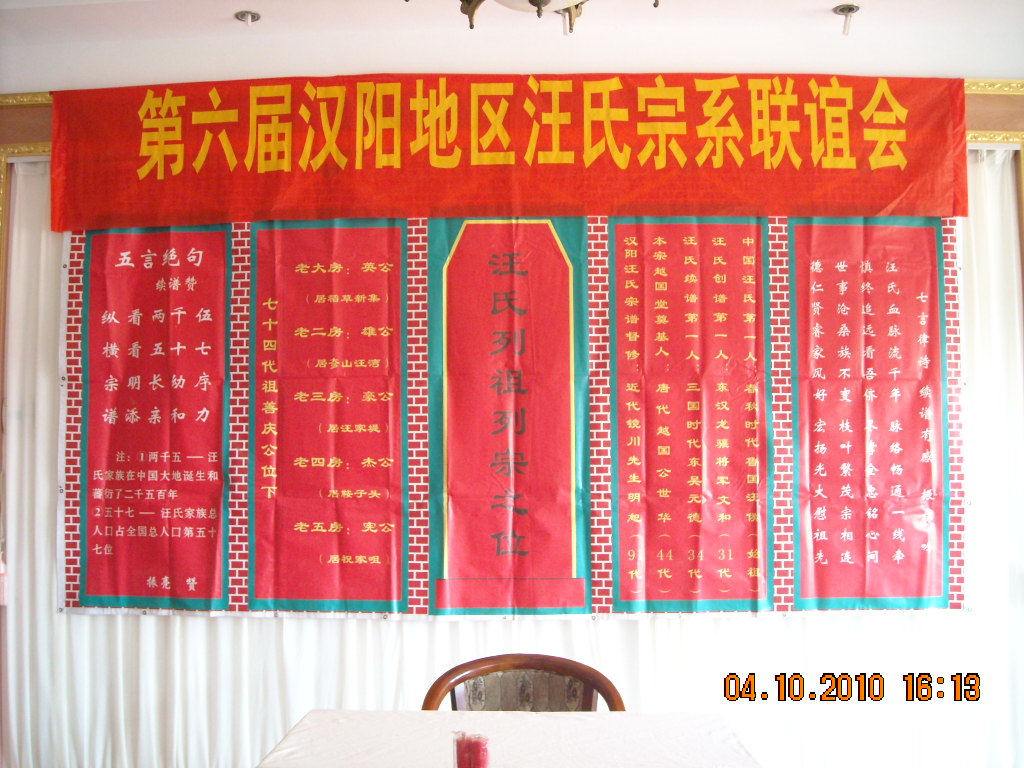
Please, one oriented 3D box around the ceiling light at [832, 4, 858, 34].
[{"bbox_3d":[1.417,-1.538,4.400,0.113,0.105,0.113,0,-4,2],"label":"ceiling light"}]

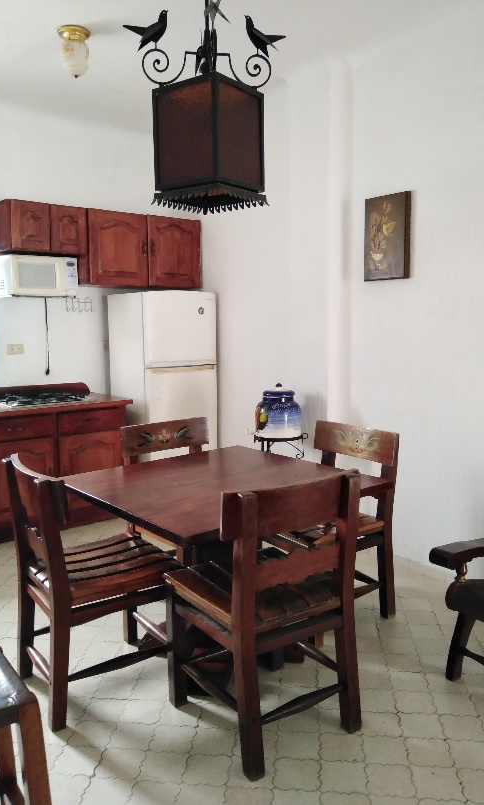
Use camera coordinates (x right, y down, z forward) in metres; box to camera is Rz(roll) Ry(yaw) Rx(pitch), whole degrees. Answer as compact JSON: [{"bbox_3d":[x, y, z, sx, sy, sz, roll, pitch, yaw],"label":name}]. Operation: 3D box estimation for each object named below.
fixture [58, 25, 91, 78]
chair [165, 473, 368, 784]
[{"bbox_3d":[-0.918,-1.925,3.335,0.176,0.251,0.176,-6,9,-36],"label":"fixture"},{"bbox_3d":[0.037,0.691,2.151,0.550,0.902,0.550,-5,9,-32],"label":"chair"}]

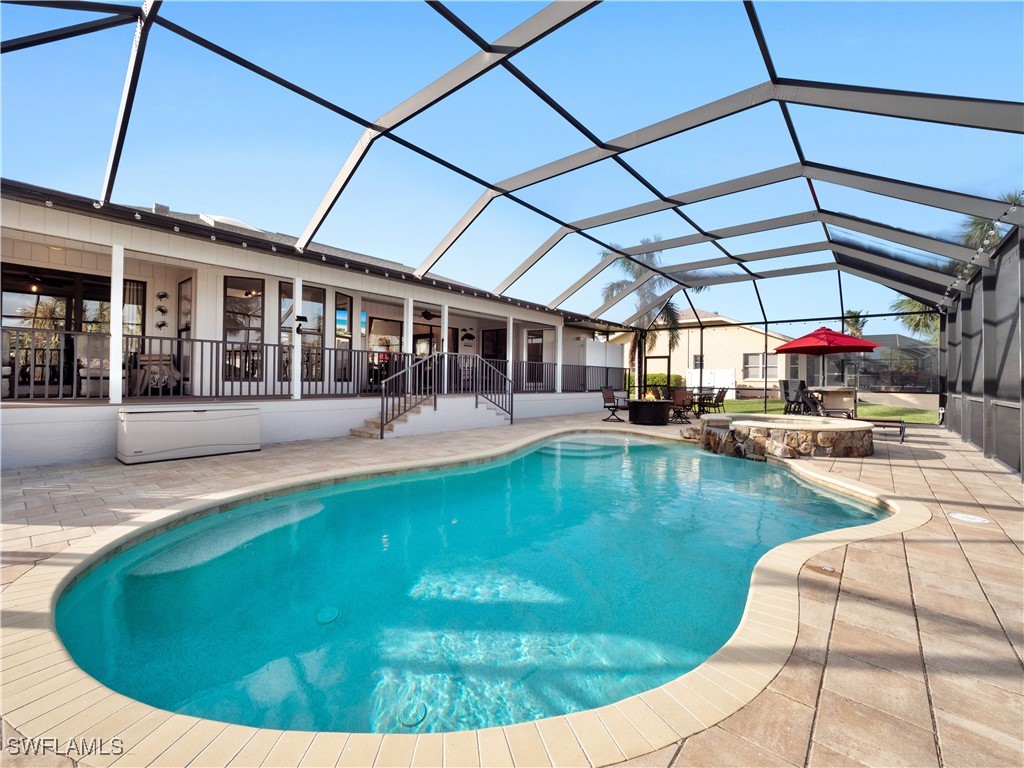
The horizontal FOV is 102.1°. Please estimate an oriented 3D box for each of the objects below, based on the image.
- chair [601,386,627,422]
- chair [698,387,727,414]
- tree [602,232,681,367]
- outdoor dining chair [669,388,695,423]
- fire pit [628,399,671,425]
[{"bbox_3d":[2.934,0.557,11.859,0.700,0.990,0.620,2,1,43],"label":"chair"},{"bbox_3d":[7.411,0.598,15.092,0.700,0.960,0.620,2,1,37],"label":"chair"},{"bbox_3d":[6.516,-3.021,20.236,4.500,8.000,4.500,2,1,42],"label":"tree"},{"bbox_3d":[4.865,0.610,11.907,0.700,0.950,0.620,0,1,-29],"label":"outdoor dining chair"},{"bbox_3d":[3.821,0.768,11.485,1.280,0.610,1.280,2,1,42],"label":"fire pit"}]

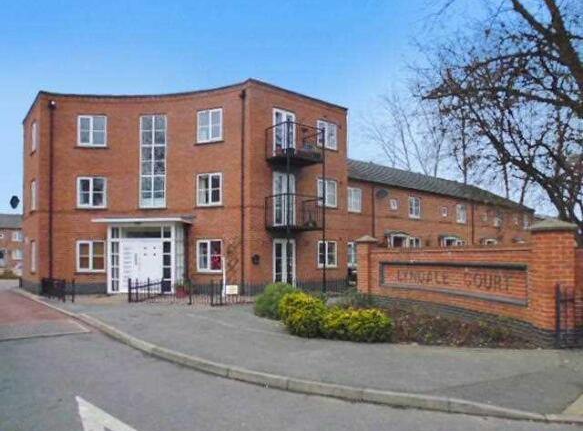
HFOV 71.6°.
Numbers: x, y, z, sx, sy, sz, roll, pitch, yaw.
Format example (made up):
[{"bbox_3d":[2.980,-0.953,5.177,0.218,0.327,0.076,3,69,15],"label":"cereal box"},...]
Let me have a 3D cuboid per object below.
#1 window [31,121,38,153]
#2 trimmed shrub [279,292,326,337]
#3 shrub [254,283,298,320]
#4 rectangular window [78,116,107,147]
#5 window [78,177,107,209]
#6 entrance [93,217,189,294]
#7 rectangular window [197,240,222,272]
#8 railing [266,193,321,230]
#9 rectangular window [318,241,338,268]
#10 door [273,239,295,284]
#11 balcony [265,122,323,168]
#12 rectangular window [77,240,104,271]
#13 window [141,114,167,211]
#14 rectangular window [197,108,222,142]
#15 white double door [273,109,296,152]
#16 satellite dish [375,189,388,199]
[{"bbox_3d":[-11.575,-3.504,18.200,0.130,1.330,1.200,3,-4,-39],"label":"window"},{"bbox_3d":[0.203,1.807,7.450,0.860,0.770,0.860,0,-3,0],"label":"trimmed shrub"},{"bbox_3d":[-0.309,2.019,9.600,1.080,0.780,0.950,-1,-4,12],"label":"shrub"},{"bbox_3d":[-8.441,-3.565,17.150,1.220,1.300,0.120,0,-3,-5],"label":"rectangular window"},{"bbox_3d":[-8.396,-0.958,17.050,1.220,1.300,0.120,0,-3,-5],"label":"window"},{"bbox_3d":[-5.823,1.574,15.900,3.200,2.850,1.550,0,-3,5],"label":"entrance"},{"bbox_3d":[-3.320,1.674,16.500,1.200,1.330,0.130,-1,-4,20],"label":"rectangular window"},{"bbox_3d":[0.118,-0.099,15.950,1.780,1.250,1.200,3,-4,-39],"label":"railing"},{"bbox_3d":[1.676,1.766,18.300,1.200,1.200,0.130,3,-4,-39],"label":"rectangular window"},{"bbox_3d":[-0.282,2.023,16.750,1.200,2.100,0.130,3,-4,-39],"label":"door"},{"bbox_3d":[0.179,-2.800,16.050,1.950,1.250,1.300,2,-4,-38],"label":"balcony"},{"bbox_3d":[-8.389,1.720,16.950,1.220,1.300,0.120,0,-3,-5],"label":"rectangular window"},{"bbox_3d":[-5.840,-2.255,17.100,1.100,3.900,0.120,0,-3,6],"label":"window"},{"bbox_3d":[-3.328,-3.646,16.500,1.200,1.330,0.130,-1,-4,20],"label":"rectangular window"},{"bbox_3d":[-0.277,-3.216,16.450,1.200,2.100,0.120,2,-4,-38],"label":"white double door"},{"bbox_3d":[4.588,-1.071,20.600,0.570,0.480,0.250,1,-4,-18],"label":"satellite dish"}]

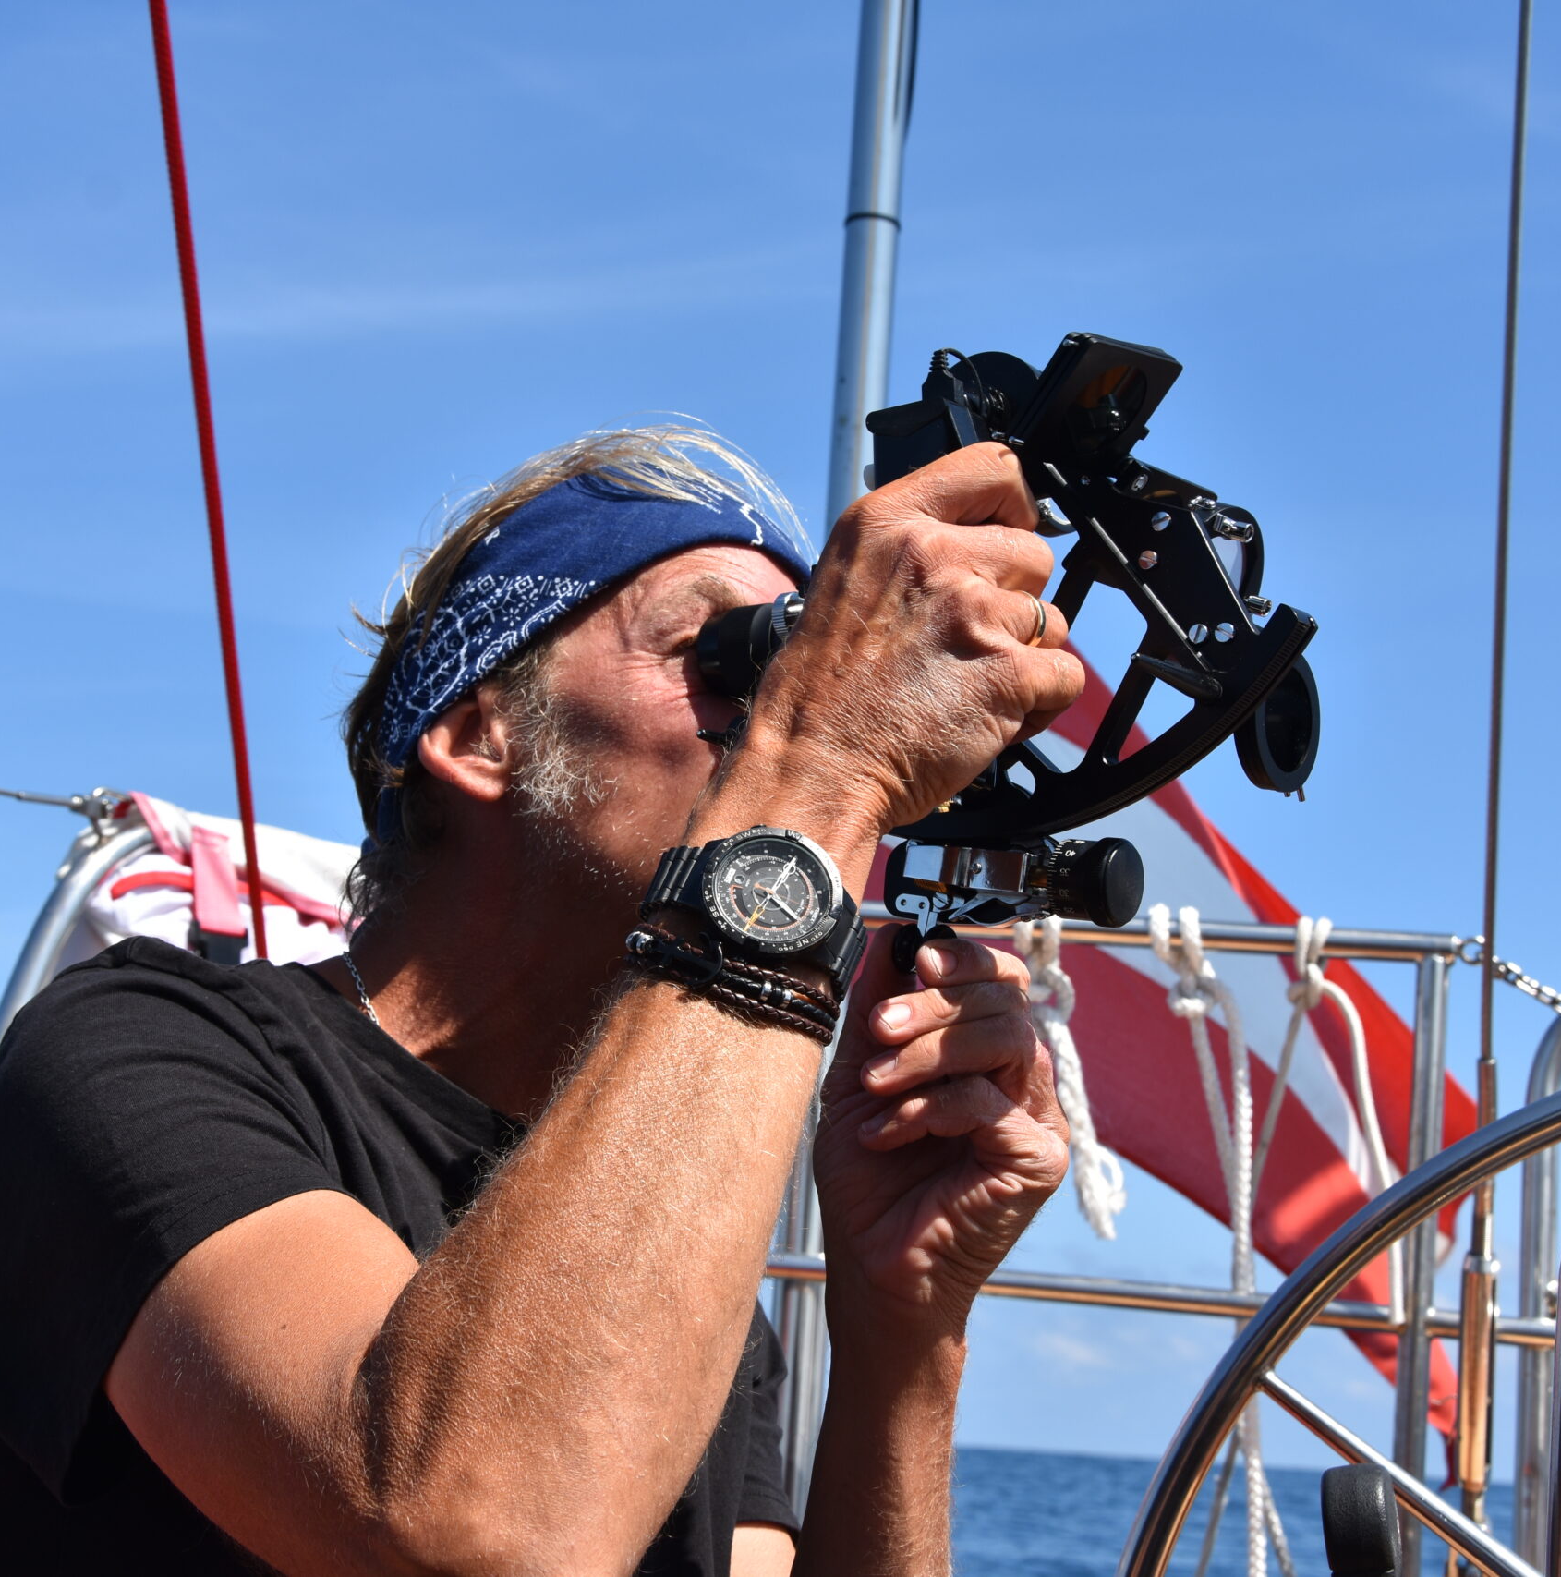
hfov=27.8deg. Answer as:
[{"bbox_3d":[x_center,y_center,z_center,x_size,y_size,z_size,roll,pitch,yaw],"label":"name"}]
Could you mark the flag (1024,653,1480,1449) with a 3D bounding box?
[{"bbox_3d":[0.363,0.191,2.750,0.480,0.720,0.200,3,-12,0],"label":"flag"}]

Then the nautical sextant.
[{"bbox_3d":[0.068,-0.057,1.147,0.280,0.240,0.135,-5,-14,33],"label":"nautical sextant"}]

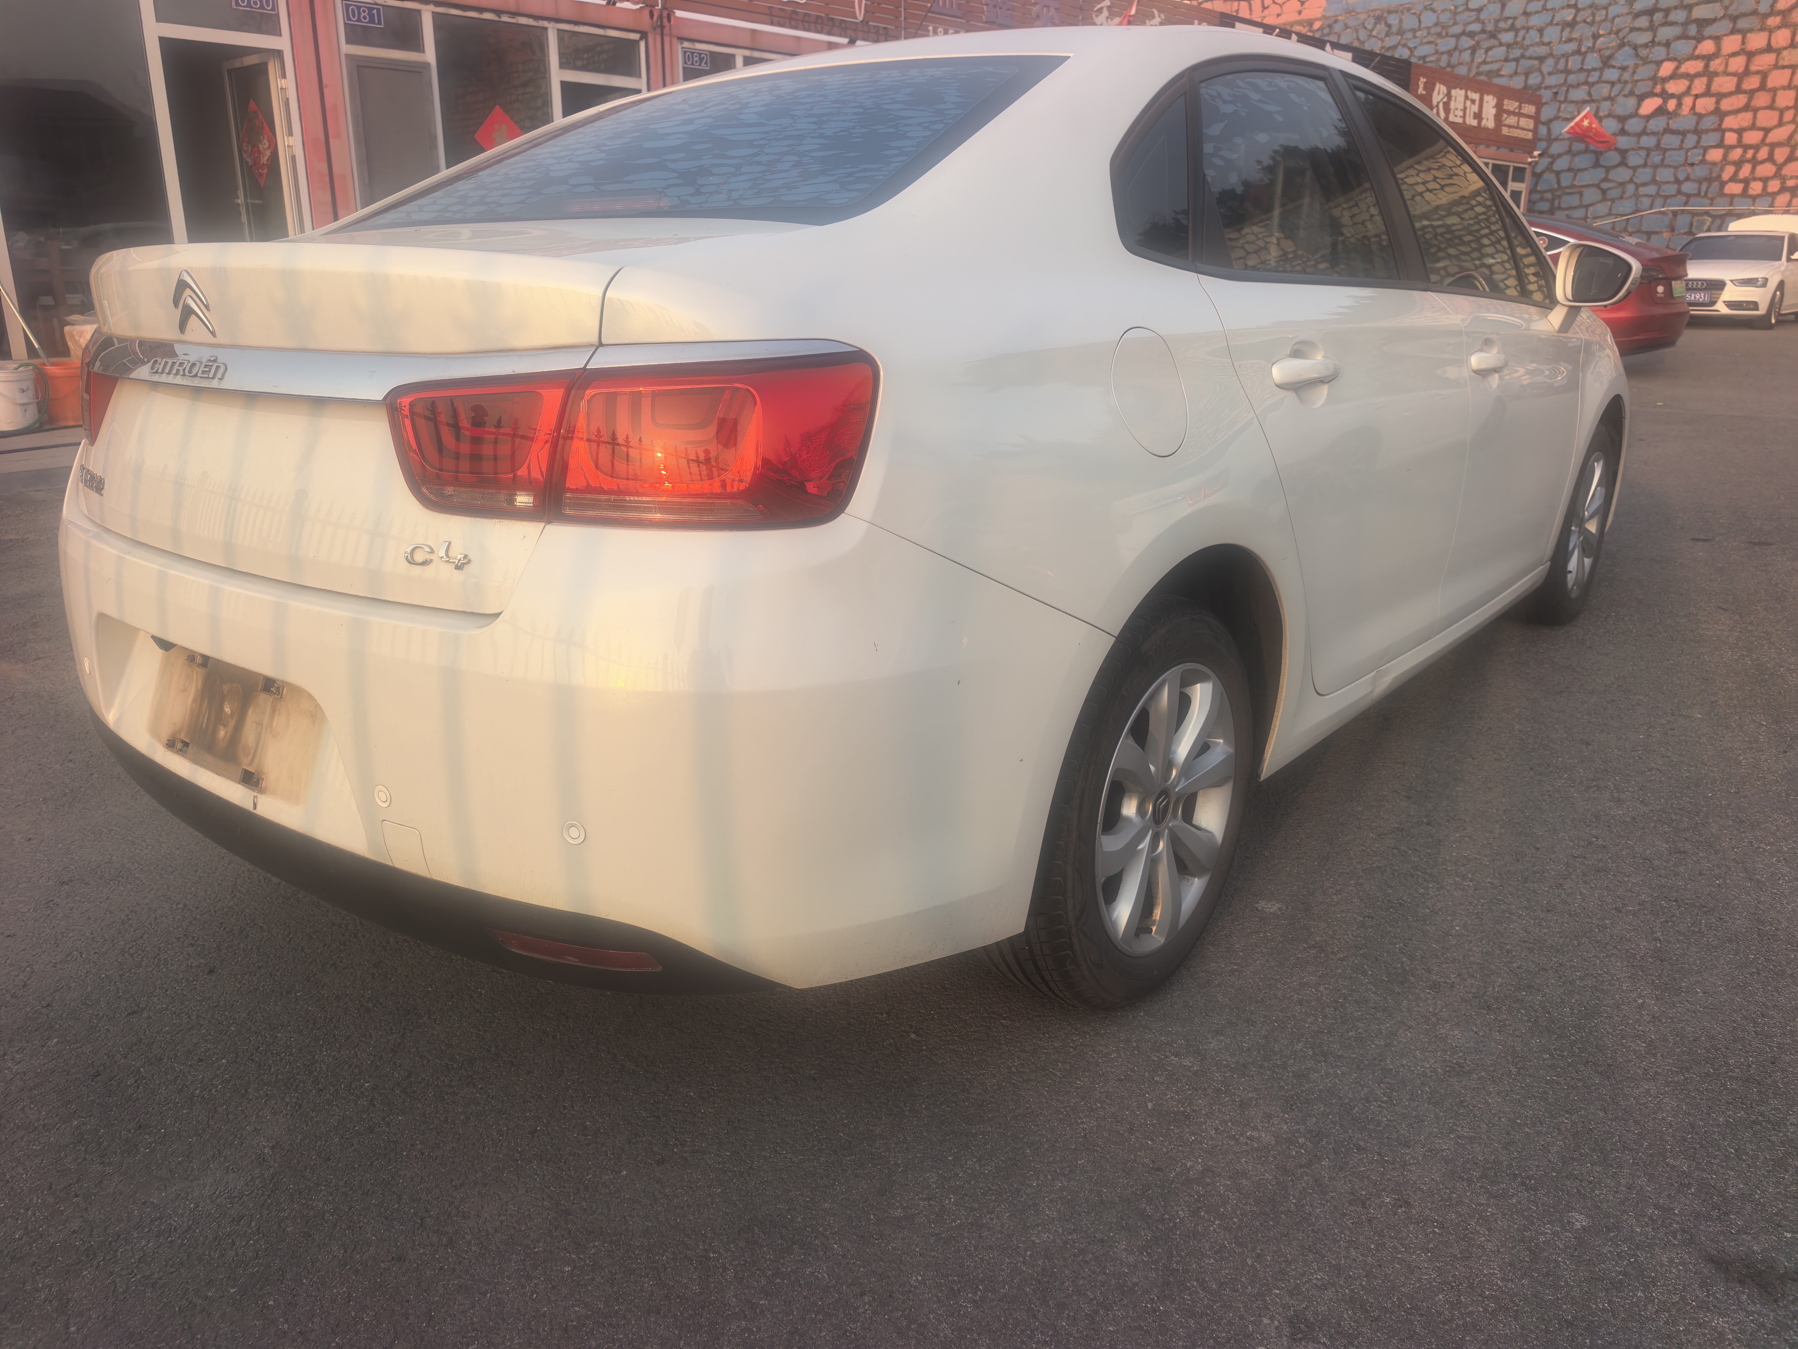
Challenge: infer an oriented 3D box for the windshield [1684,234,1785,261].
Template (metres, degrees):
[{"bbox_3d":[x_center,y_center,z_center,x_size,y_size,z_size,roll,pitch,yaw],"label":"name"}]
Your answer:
[{"bbox_3d":[12.781,-6.519,19.113,1.380,0.180,0.860,16,51,43],"label":"windshield"}]

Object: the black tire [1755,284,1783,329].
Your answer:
[{"bbox_3d":[12.763,-5.375,18.296,0.650,0.650,0.230,-17,24,-42],"label":"black tire"}]

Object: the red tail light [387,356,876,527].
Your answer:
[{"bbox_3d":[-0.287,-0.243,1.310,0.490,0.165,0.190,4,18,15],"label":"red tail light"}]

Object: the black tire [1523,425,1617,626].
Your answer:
[{"bbox_3d":[2.054,-0.475,3.924,0.215,0.630,0.630,13,22,38],"label":"black tire"}]

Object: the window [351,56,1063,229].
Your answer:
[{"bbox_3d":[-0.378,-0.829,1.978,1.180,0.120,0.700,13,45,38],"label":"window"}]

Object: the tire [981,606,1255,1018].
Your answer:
[{"bbox_3d":[0.334,0.183,1.936,0.215,0.630,0.630,13,22,38],"label":"tire"}]

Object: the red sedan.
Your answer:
[{"bbox_3d":[5.530,-3.950,12.850,4.690,1.440,1.850,18,25,42],"label":"red sedan"}]

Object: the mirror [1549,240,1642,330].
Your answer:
[{"bbox_3d":[1.707,-0.946,3.059,0.200,0.210,0.150,13,22,38],"label":"mirror"}]

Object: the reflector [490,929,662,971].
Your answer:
[{"bbox_3d":[-0.388,0.334,1.499,0.230,0.033,0.028,7,19,23],"label":"reflector"}]

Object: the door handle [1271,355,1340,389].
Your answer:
[{"bbox_3d":[0.629,-0.467,1.936,0.052,0.047,0.235,13,22,38],"label":"door handle"}]

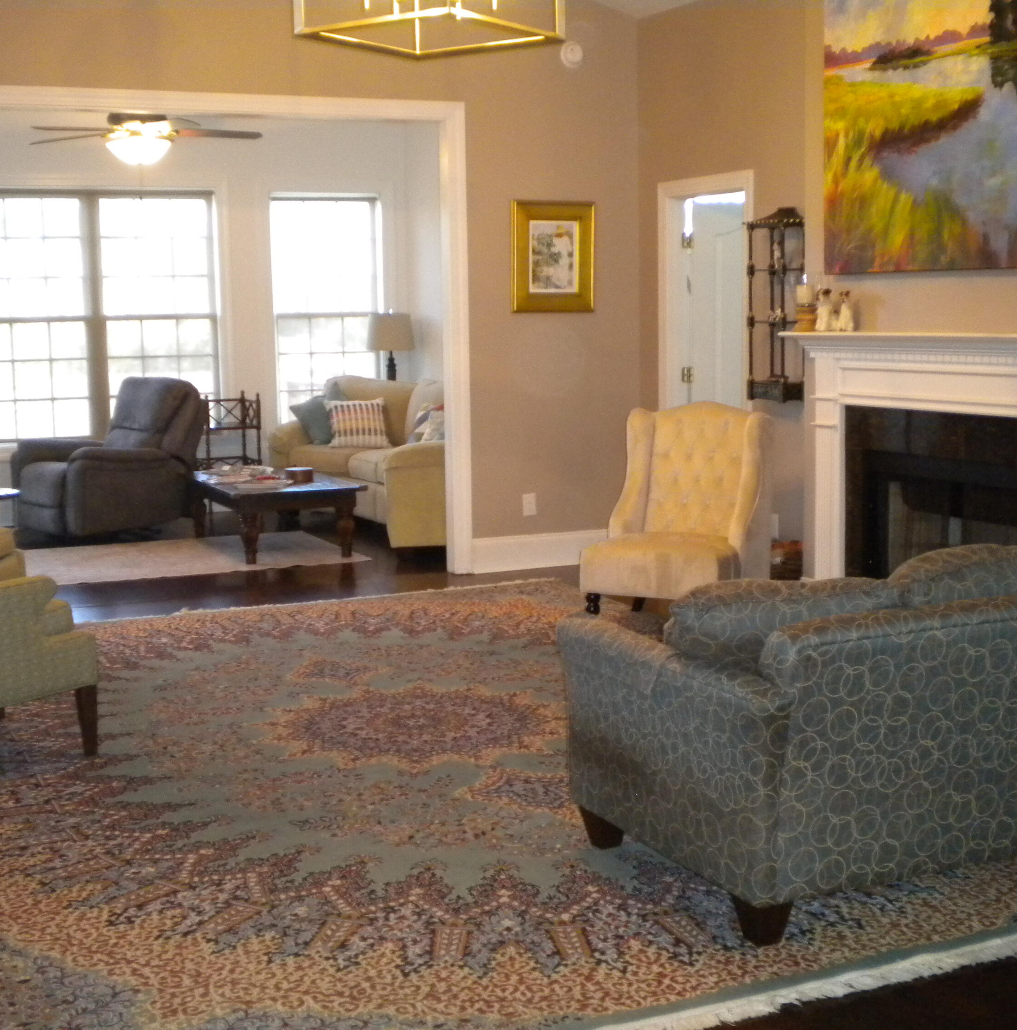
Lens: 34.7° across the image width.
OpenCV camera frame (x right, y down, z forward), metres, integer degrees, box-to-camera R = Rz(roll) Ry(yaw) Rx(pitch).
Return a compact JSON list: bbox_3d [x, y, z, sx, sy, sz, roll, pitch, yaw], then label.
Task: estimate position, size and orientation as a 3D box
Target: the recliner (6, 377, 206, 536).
[{"bbox_3d":[-2.705,-0.397,11.052,0.980,1.050,0.900,-6,9,-39],"label":"recliner"}]

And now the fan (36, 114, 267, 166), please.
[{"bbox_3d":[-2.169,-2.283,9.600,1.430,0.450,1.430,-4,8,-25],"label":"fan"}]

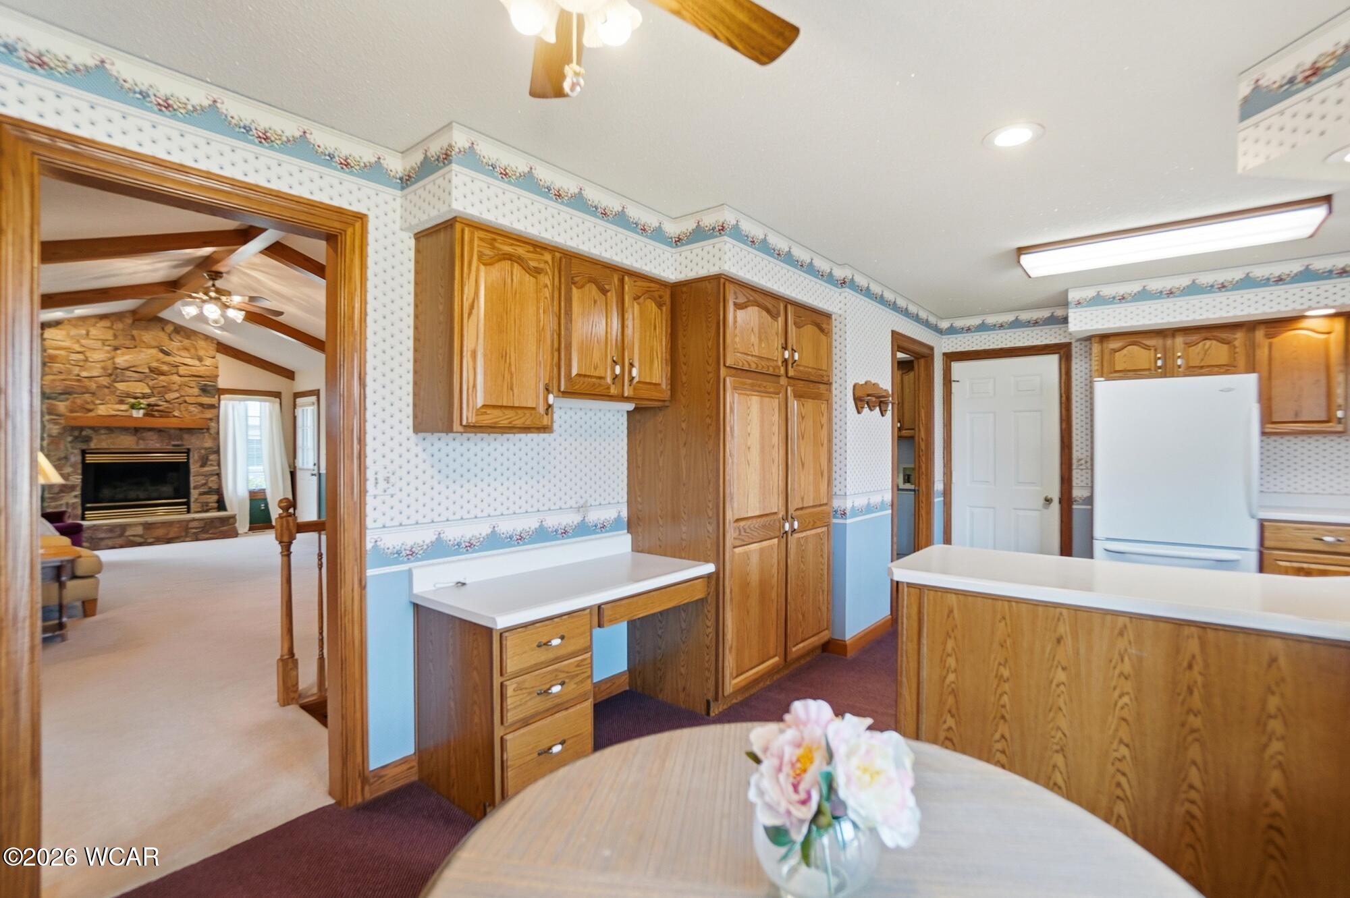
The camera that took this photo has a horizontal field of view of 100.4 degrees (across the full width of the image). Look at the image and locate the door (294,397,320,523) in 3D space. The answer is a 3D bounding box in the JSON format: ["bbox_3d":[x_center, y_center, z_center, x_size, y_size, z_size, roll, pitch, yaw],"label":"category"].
[{"bbox_3d":[-5.570,0.234,8.500,0.790,2.050,0.050,0,0,39],"label":"door"}]

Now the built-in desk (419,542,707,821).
[{"bbox_3d":[-0.422,0.881,2.465,0.569,0.822,1.189,0,0,40],"label":"built-in desk"}]

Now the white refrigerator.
[{"bbox_3d":[3.325,0.419,3.787,0.755,1.725,0.770,0,0,39],"label":"white refrigerator"}]

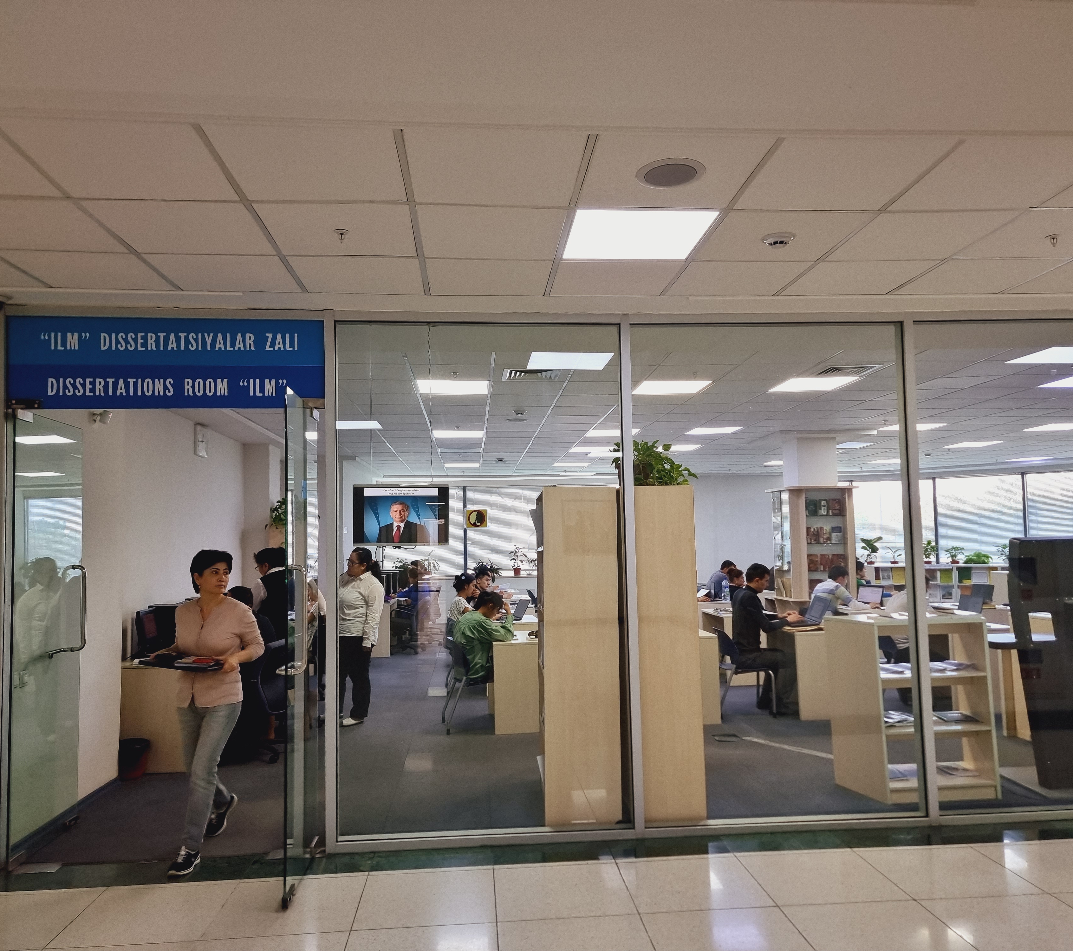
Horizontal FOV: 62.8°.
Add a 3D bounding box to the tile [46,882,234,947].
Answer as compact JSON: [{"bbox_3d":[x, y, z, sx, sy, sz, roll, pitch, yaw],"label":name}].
[{"bbox_3d":[-1.668,1.900,3.817,0.600,0.015,0.610,-1,-4,-4],"label":"tile"}]

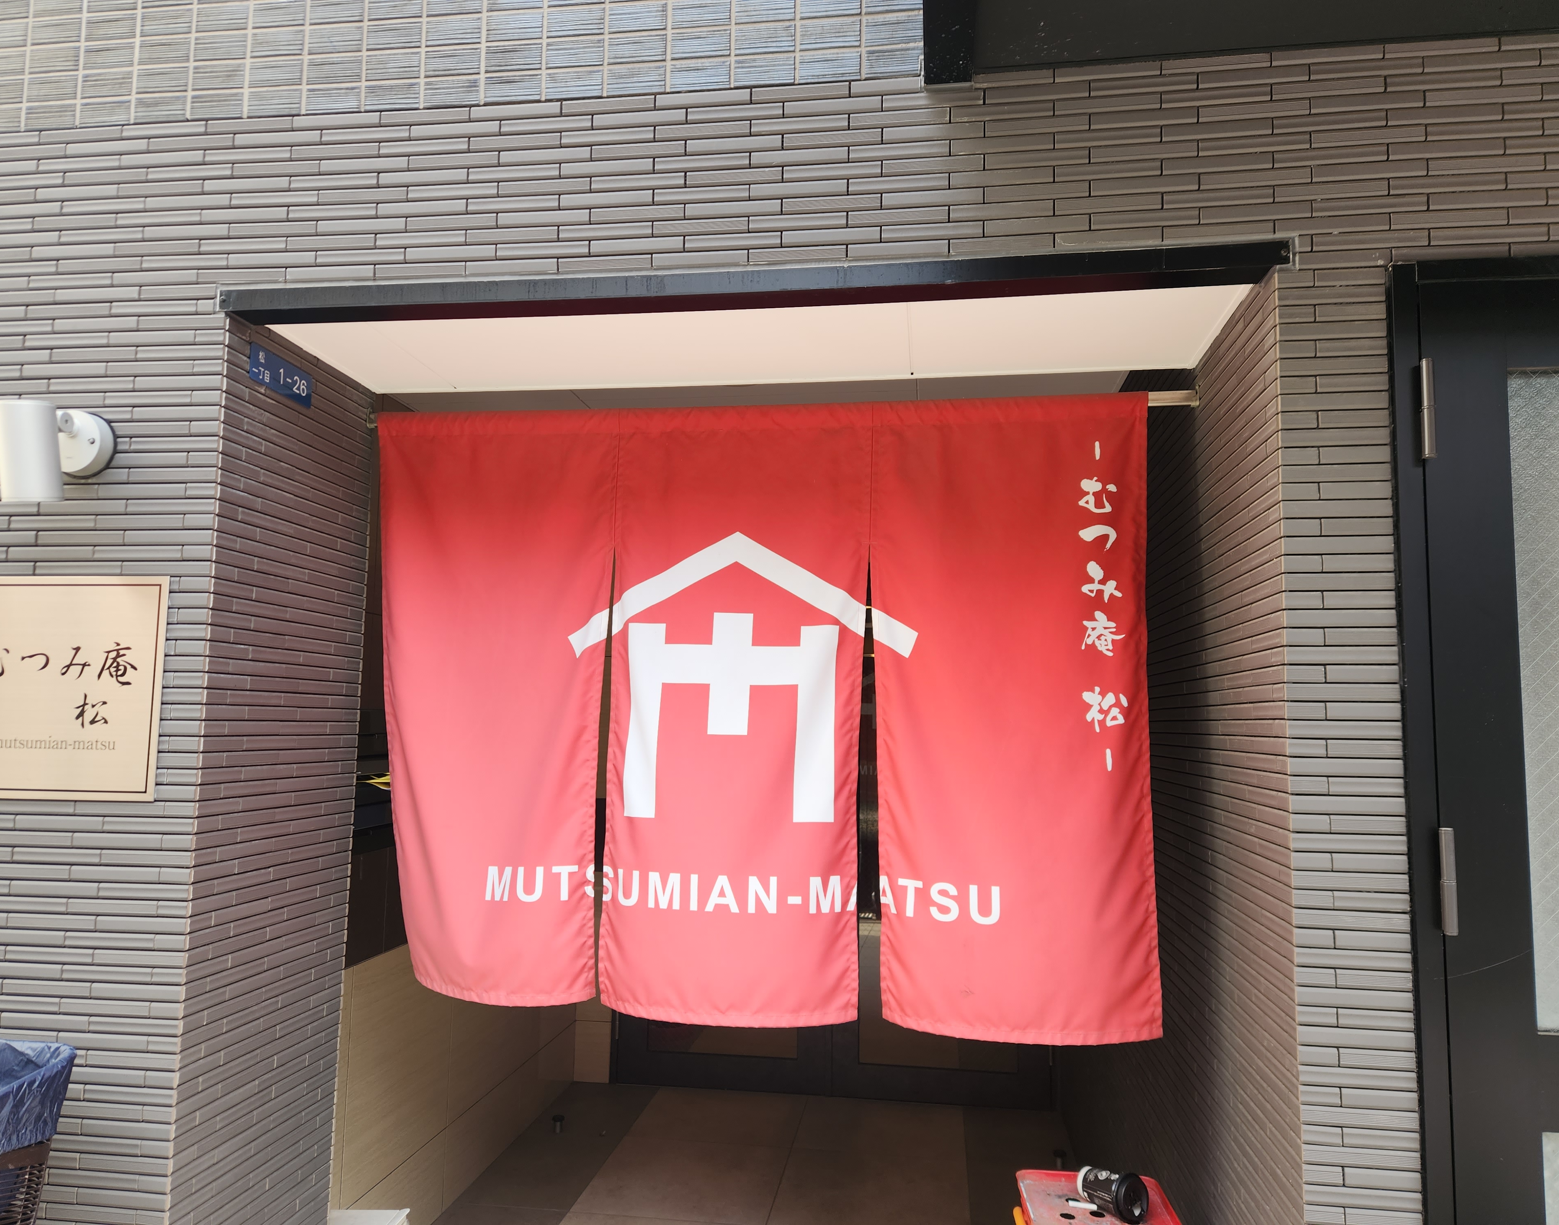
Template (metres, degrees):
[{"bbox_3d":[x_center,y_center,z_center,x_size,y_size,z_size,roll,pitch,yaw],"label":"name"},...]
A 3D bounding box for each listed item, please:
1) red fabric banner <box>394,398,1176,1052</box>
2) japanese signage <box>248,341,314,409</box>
[{"bbox_3d":[-0.087,0.151,1.953,1.490,1.120,0.180,0,-6,8],"label":"red fabric banner"},{"bbox_3d":[-0.853,-0.406,1.874,0.008,0.061,0.178,0,-6,8],"label":"japanese signage"}]

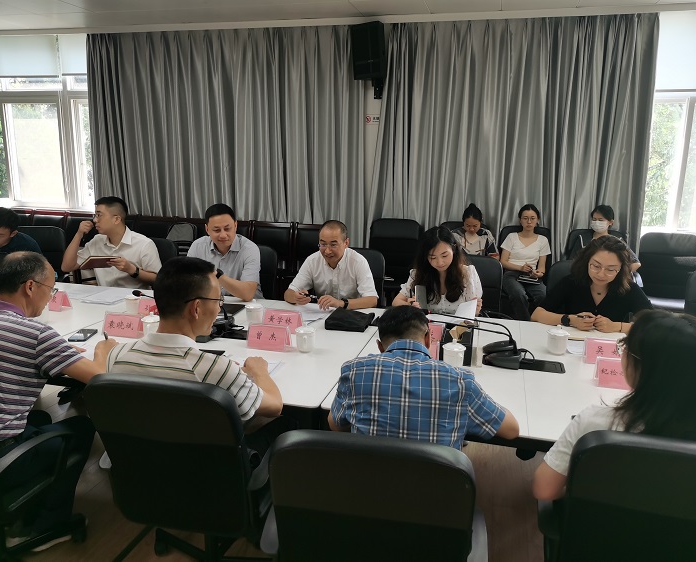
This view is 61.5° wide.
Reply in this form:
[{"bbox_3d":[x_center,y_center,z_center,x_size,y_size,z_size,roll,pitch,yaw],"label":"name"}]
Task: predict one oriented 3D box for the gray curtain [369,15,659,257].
[{"bbox_3d":[1.361,-0.929,5.332,2.420,2.700,0.160,4,13,14],"label":"gray curtain"}]

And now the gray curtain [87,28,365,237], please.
[{"bbox_3d":[-1.257,-1.084,5.937,2.957,2.680,0.160,4,12,15],"label":"gray curtain"}]

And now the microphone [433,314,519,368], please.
[{"bbox_3d":[0.496,0.242,2.396,0.420,0.180,0.130,5,13,22],"label":"microphone"}]

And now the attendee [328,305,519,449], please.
[{"bbox_3d":[0.240,0.624,1.886,0.580,1.130,0.740,3,12,11],"label":"attendee"}]

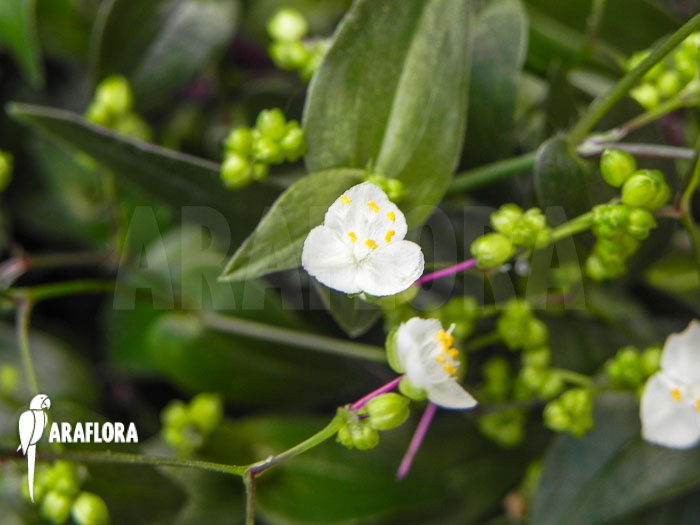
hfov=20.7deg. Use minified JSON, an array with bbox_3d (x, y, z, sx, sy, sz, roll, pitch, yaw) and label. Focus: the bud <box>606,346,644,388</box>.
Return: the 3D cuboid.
[{"bbox_3d":[0.041,0.016,0.285,0.006,0.006,0.005,0,26,0],"label":"bud"}]

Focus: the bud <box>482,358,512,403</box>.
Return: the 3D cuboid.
[{"bbox_3d":[0.023,0.018,0.295,0.004,0.007,0.004,0,26,0],"label":"bud"}]

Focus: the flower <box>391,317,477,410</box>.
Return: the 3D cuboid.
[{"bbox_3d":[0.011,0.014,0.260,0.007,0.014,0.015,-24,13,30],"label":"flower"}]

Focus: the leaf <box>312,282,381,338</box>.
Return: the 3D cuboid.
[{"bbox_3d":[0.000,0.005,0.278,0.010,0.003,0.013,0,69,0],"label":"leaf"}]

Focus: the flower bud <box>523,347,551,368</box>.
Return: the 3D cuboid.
[{"bbox_3d":[0.028,0.014,0.290,0.004,0.003,0.004,0,26,0],"label":"flower bud"}]

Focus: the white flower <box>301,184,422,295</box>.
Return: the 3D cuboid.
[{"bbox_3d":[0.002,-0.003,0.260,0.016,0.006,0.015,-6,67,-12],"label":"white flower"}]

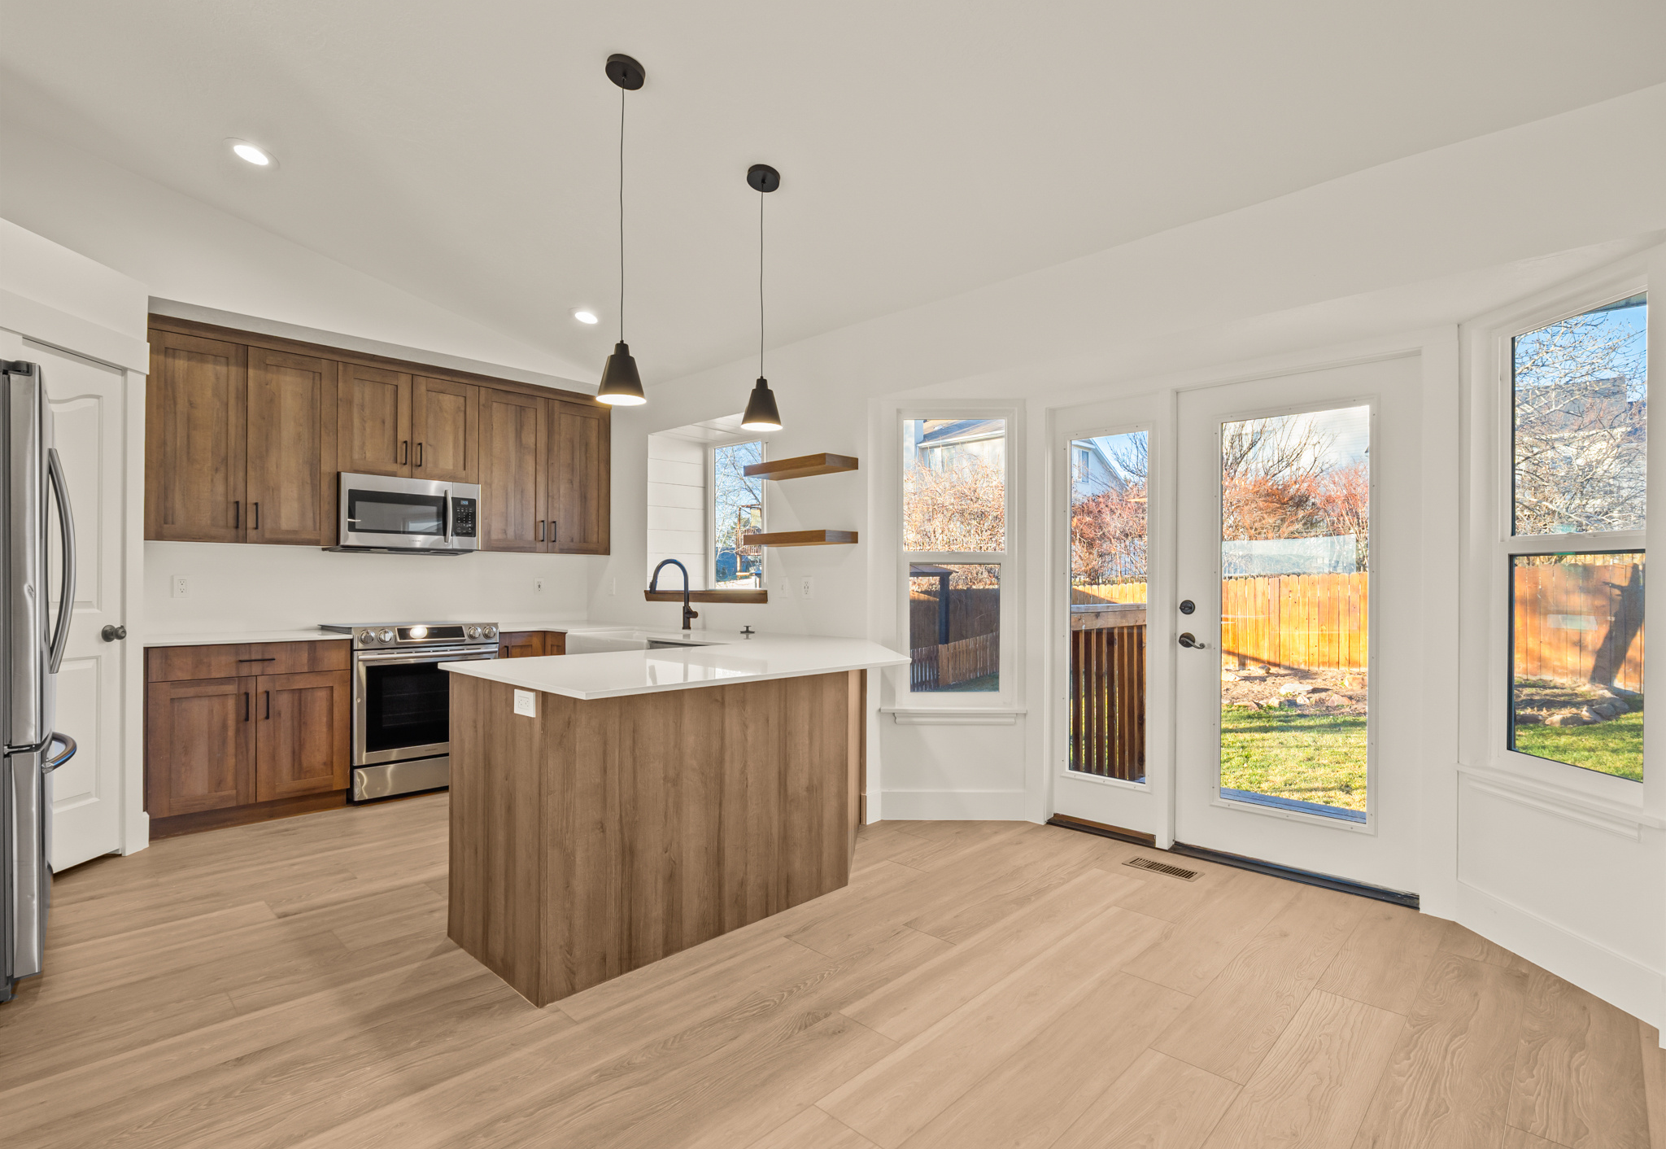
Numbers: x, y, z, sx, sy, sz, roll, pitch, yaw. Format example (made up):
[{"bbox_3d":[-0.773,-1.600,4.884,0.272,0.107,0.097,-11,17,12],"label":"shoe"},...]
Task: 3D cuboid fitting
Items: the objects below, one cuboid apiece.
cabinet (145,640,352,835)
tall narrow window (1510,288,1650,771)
[{"bbox_3d":[-3.020,0.779,3.958,0.633,0.888,0.806,0,0,45],"label":"cabinet"},{"bbox_3d":[2.318,-0.110,2.383,0.080,1.410,0.490,0,0,0],"label":"tall narrow window"}]

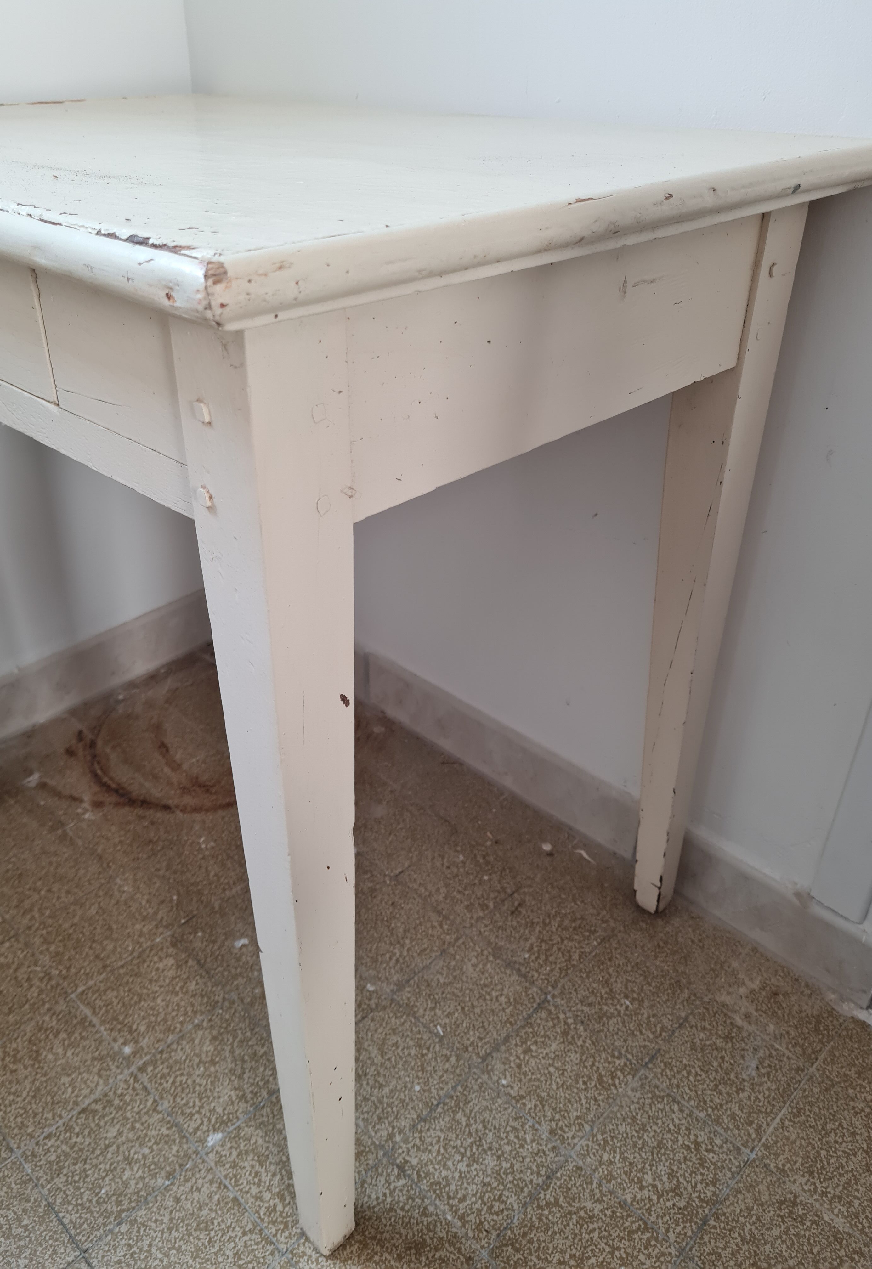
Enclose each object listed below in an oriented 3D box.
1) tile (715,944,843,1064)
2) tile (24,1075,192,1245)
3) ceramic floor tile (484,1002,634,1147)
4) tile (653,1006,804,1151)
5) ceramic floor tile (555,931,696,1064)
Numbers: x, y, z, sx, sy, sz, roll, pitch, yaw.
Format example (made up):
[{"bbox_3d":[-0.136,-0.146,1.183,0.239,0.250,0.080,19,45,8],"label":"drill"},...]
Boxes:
[{"bbox_3d":[0.326,0.345,0.899,0.103,0.010,0.102,28,42,35],"label":"tile"},{"bbox_3d":[-0.261,0.419,0.764,0.103,0.010,0.102,28,42,35],"label":"tile"},{"bbox_3d":[0.108,0.388,0.843,0.104,0.010,0.103,28,41,36],"label":"ceramic floor tile"},{"bbox_3d":[0.254,0.384,0.836,0.103,0.010,0.102,28,42,35],"label":"tile"},{"bbox_3d":[0.181,0.348,0.907,0.104,0.010,0.103,28,41,36],"label":"ceramic floor tile"}]

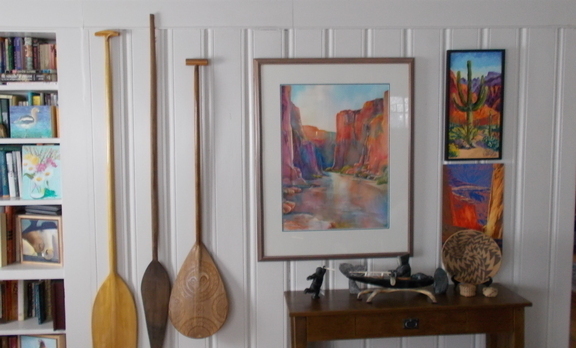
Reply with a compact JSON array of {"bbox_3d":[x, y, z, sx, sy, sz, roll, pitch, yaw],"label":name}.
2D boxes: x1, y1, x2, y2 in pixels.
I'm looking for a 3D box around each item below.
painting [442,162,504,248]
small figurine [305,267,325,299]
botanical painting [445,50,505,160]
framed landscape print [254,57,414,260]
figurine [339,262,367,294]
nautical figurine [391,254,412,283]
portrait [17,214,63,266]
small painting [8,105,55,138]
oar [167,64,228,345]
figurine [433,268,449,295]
[{"bbox_3d":[0.875,0.179,2.739,0.295,0.455,0.025,-1,5,-5],"label":"painting"},{"bbox_3d":[0.123,0.486,2.586,0.095,0.143,0.065,0,5,9],"label":"small figurine"},{"bbox_3d":[0.872,-0.320,2.700,0.277,0.508,0.025,-1,5,-5],"label":"botanical painting"},{"bbox_3d":[0.220,-0.065,2.667,0.733,0.924,0.028,-1,5,-5],"label":"framed landscape print"},{"bbox_3d":[0.302,0.485,2.673,0.127,0.140,0.060,-1,4,-4],"label":"figurine"},{"bbox_3d":[0.498,0.415,2.532,0.085,0.120,0.070,-1,5,-5],"label":"nautical figurine"},{"bbox_3d":[-1.156,0.307,2.692,0.222,0.230,0.025,1,5,14],"label":"portrait"},{"bbox_3d":[-1.164,-0.239,2.638,0.190,0.145,0.025,0,5,6],"label":"small painting"},{"bbox_3d":[-0.409,0.127,2.604,0.262,1.268,0.045,0,5,-5],"label":"oar"},{"bbox_3d":[0.702,0.495,2.655,0.070,0.118,0.050,-1,5,-5],"label":"figurine"}]

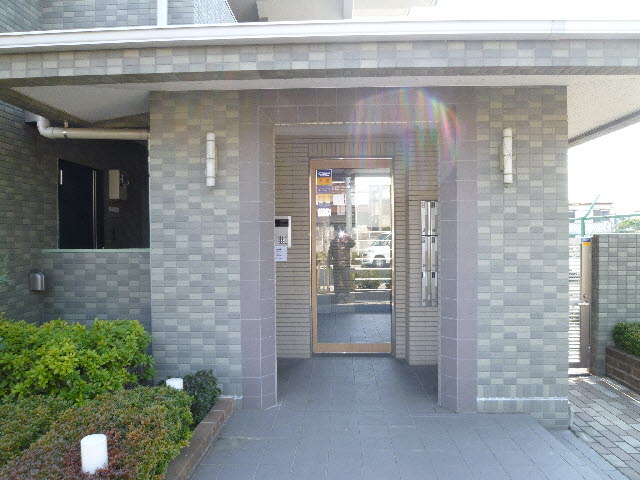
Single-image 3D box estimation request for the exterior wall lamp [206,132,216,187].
[{"bbox_3d":[-0.817,-0.605,3.518,0.067,0.405,0.120,0,0,2],"label":"exterior wall lamp"}]

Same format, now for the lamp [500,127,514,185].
[{"bbox_3d":[1.392,-0.622,3.451,0.067,0.405,0.120,0,0,2],"label":"lamp"}]

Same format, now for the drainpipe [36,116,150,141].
[{"bbox_3d":[-1.890,-0.941,3.900,1.020,0.195,0.100,0,0,2],"label":"drainpipe"}]

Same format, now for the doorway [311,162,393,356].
[{"bbox_3d":[0.346,0.174,5.083,0.900,2.130,0.140,0,0,2],"label":"doorway"}]

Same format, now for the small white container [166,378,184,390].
[{"bbox_3d":[-1.024,1.072,3.270,0.122,0.160,0.122,0,0,2],"label":"small white container"}]

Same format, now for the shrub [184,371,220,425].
[{"bbox_3d":[-0.841,1.111,3.280,0.280,0.350,0.300,0,0,2],"label":"shrub"}]

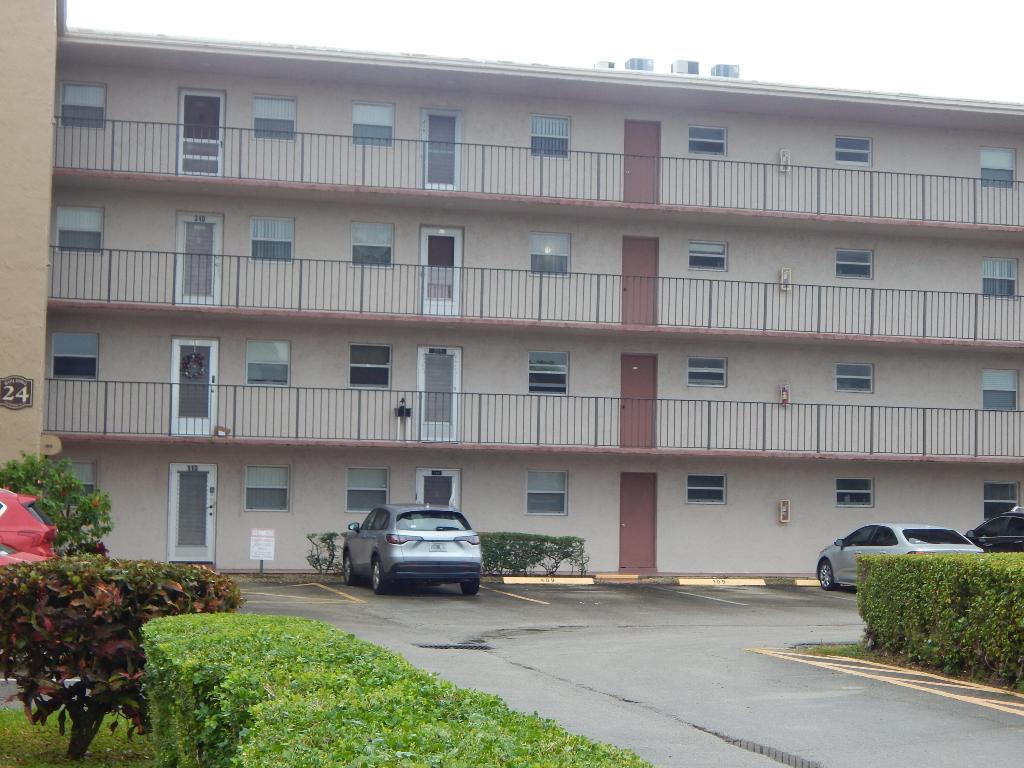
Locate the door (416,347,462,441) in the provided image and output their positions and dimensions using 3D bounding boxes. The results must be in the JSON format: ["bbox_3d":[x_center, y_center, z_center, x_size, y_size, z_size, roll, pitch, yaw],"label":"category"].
[{"bbox_3d":[-1.559,0.244,38.963,0.960,2.070,0.090,2,-5,-14],"label":"door"}]

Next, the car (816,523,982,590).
[{"bbox_3d":[7.695,3.502,36.039,1.790,1.440,4.630,2,-5,-16],"label":"car"}]

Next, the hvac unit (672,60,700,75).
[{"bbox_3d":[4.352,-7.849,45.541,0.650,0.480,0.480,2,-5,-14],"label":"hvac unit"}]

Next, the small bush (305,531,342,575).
[{"bbox_3d":[-3.667,3.356,35.783,0.860,0.860,0.750,2,-5,-14],"label":"small bush"}]

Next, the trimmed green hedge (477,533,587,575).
[{"bbox_3d":[0.322,3.467,36.713,2.580,0.890,0.950,2,-5,-14],"label":"trimmed green hedge"}]

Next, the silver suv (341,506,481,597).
[{"bbox_3d":[-1.869,3.034,33.414,1.860,1.610,4.570,2,-5,-15],"label":"silver suv"}]

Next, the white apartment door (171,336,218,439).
[{"bbox_3d":[-6.612,0.074,37.656,0.960,2.070,0.090,2,-5,-14],"label":"white apartment door"}]

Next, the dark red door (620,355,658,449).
[{"bbox_3d":[2.841,0.391,40.101,0.860,2.070,0.090,2,-5,-14],"label":"dark red door"}]

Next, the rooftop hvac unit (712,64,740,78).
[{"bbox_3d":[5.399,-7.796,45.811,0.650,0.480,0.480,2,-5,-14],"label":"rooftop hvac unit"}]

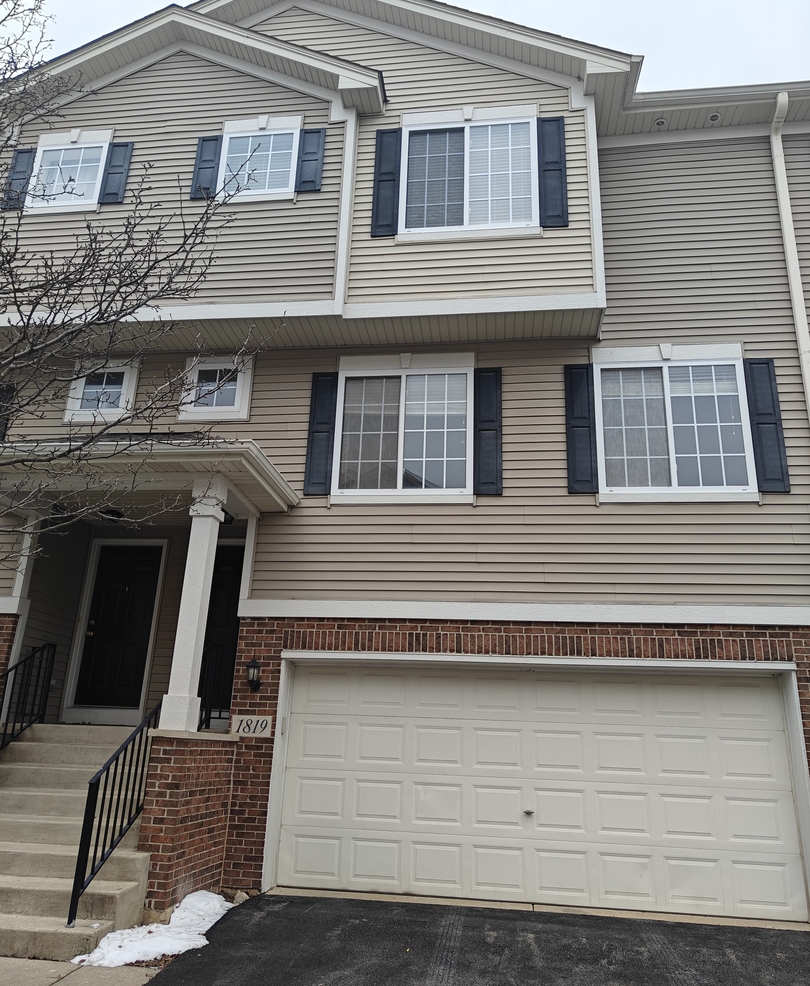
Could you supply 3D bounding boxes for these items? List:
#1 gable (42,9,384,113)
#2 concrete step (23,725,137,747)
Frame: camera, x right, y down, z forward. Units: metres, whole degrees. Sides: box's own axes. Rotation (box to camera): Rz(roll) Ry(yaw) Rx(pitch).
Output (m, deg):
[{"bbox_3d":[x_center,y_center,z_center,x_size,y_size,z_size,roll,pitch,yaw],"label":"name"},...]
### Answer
[{"bbox_3d":[-2.822,-5.336,9.414,5.200,1.620,0.600,0,-18,8],"label":"gable"},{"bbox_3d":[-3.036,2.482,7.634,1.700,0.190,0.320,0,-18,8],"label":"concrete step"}]

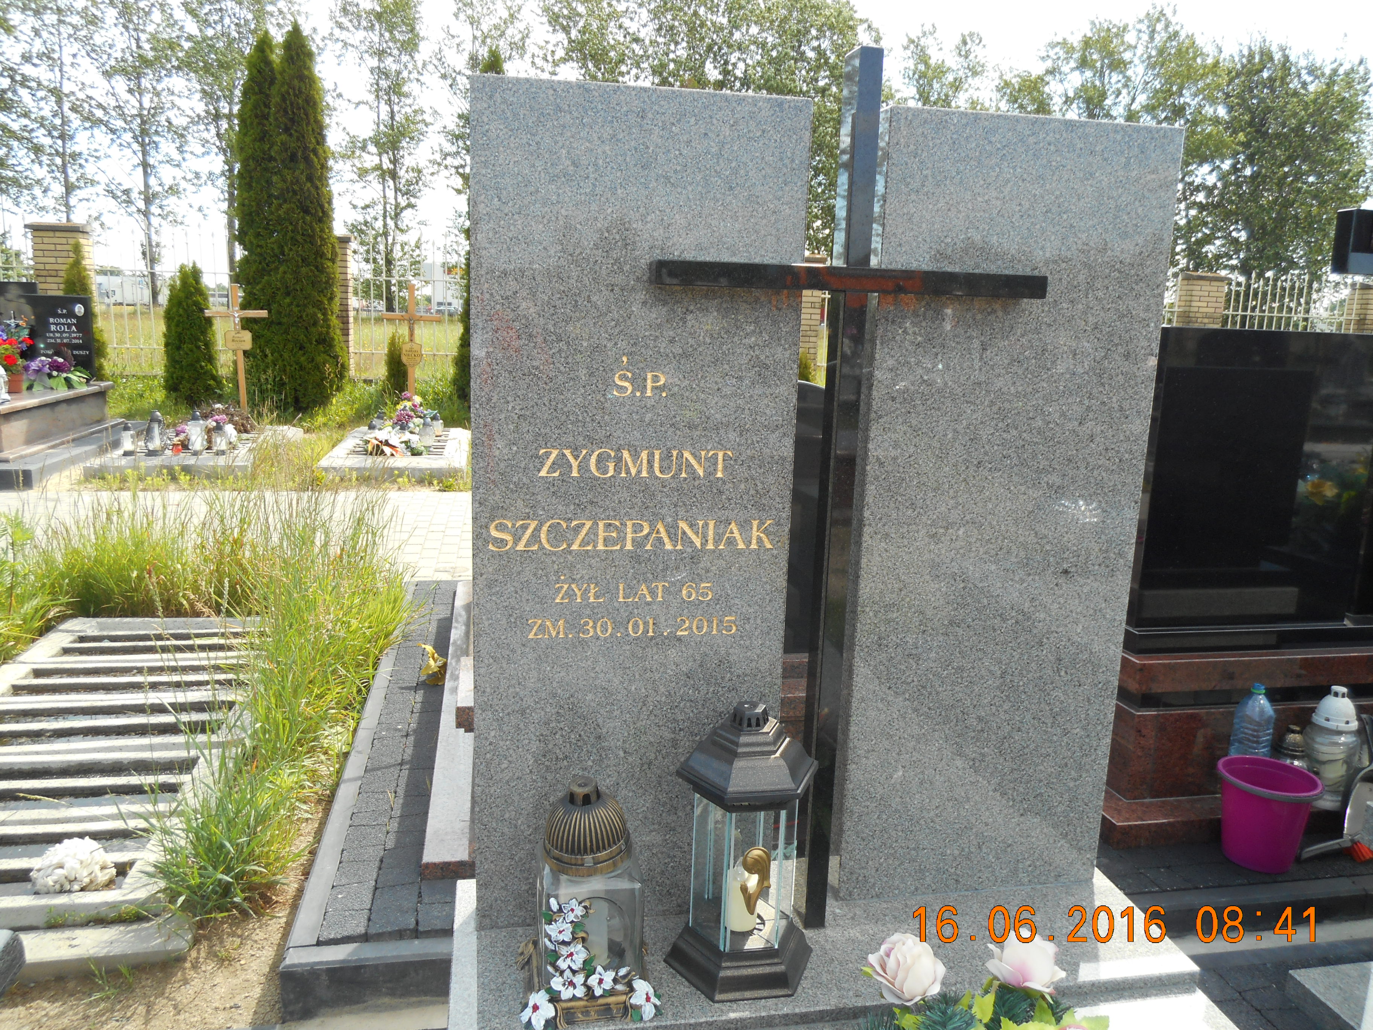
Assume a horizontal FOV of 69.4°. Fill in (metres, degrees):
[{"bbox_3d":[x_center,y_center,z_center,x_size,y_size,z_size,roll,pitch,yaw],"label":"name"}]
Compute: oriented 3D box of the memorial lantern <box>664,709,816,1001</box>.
[{"bbox_3d":[0.079,0.434,1.351,0.211,0.370,0.187,0,11,-9],"label":"memorial lantern"}]

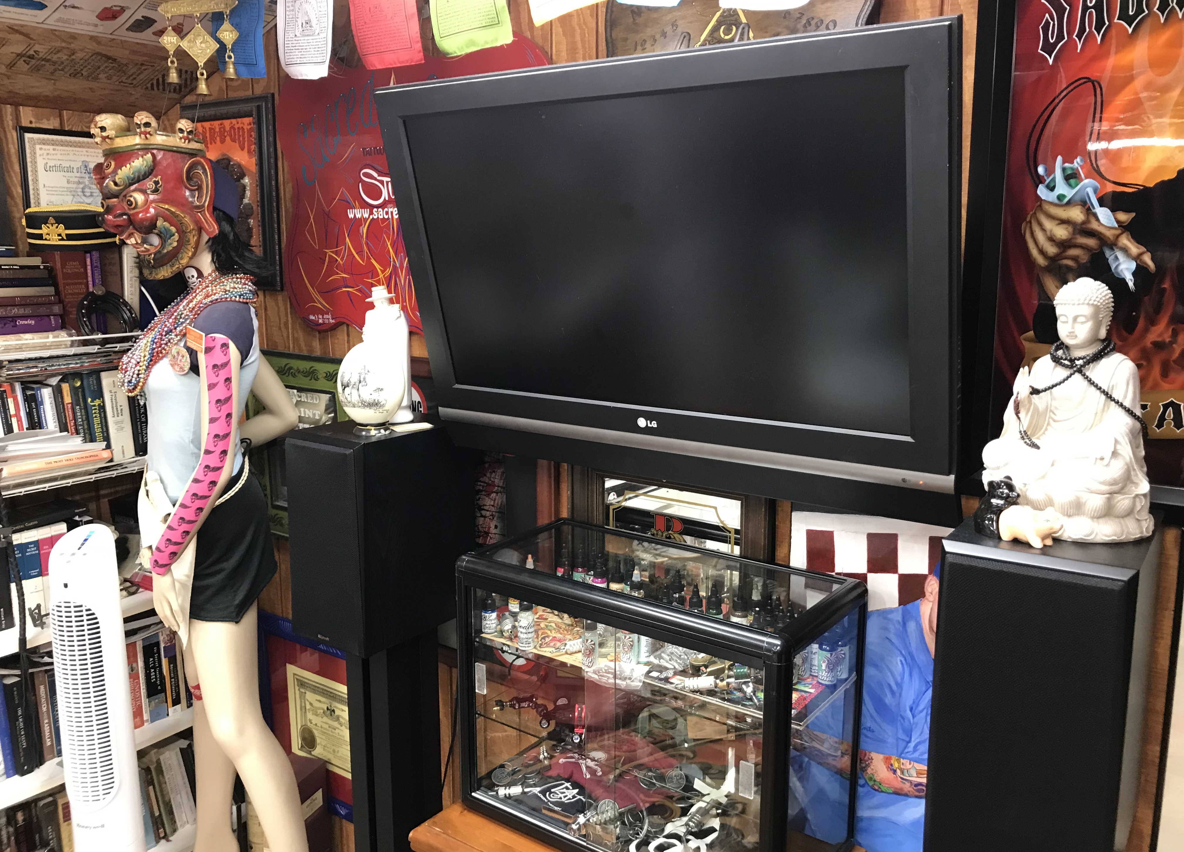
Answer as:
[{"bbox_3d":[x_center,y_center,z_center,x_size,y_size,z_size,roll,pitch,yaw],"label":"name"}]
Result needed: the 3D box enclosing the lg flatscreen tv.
[{"bbox_3d":[0.099,-0.242,1.670,1.045,0.745,0.110,8,26,35],"label":"lg flatscreen tv"}]

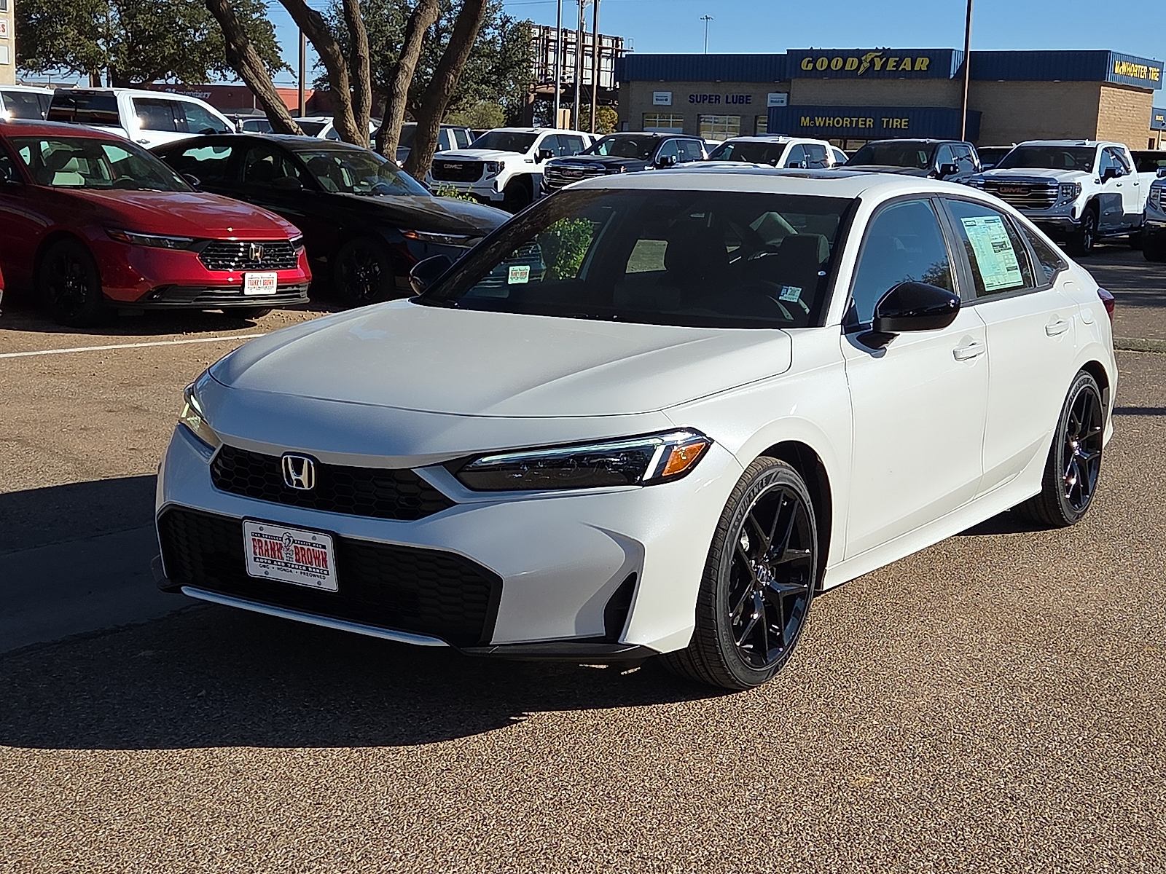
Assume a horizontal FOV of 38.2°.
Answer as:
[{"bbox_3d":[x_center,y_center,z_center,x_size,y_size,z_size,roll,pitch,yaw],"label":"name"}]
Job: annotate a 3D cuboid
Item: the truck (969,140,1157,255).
[{"bbox_3d":[8.573,-4.309,29.863,2.060,1.920,5.890,7,11,31],"label":"truck"}]

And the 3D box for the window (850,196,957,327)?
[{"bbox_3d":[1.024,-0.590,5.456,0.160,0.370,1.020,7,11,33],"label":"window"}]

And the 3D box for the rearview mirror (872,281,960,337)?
[{"bbox_3d":[1.022,-0.390,5.099,0.245,0.165,0.160,7,11,33],"label":"rearview mirror"}]

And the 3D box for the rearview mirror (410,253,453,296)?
[{"bbox_3d":[-0.530,-0.578,6.097,0.235,0.165,0.145,7,11,33],"label":"rearview mirror"}]

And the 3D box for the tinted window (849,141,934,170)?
[{"bbox_3d":[5.695,-5.223,31.200,1.580,0.490,0.650,7,11,32],"label":"tinted window"}]

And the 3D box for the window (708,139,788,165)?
[{"bbox_3d":[3.387,-5.829,34.600,1.580,0.480,0.650,7,11,31],"label":"window"}]

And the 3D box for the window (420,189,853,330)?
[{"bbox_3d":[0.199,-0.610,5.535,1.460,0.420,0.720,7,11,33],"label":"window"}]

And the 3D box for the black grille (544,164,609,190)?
[{"bbox_3d":[-0.136,-5.559,36.000,1.420,0.570,0.220,6,11,31],"label":"black grille"}]

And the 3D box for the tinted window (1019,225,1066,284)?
[{"bbox_3d":[1.829,-0.743,6.682,0.090,0.290,0.420,-9,2,35],"label":"tinted window"}]

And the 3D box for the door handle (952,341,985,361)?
[{"bbox_3d":[1.293,-0.288,5.641,0.055,0.060,0.260,7,11,33],"label":"door handle"}]

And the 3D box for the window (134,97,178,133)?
[{"bbox_3d":[-5.822,-4.391,23.000,0.130,0.460,0.820,6,10,30],"label":"window"}]

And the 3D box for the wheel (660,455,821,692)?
[{"bbox_3d":[0.421,0.369,4.656,0.235,0.645,0.645,7,11,33],"label":"wheel"}]

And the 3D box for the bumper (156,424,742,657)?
[{"bbox_3d":[-0.529,0.240,4.586,1.790,0.580,0.700,7,11,33],"label":"bumper"}]

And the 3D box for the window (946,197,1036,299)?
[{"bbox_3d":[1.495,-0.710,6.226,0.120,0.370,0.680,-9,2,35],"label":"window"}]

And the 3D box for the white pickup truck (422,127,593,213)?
[{"bbox_3d":[-1.108,-5.885,37.429,2.060,1.920,5.890,7,11,32],"label":"white pickup truck"}]

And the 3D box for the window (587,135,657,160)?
[{"bbox_3d":[0.872,-6.450,37.500,1.580,0.480,0.650,6,11,31],"label":"window"}]

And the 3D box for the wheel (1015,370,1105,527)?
[{"bbox_3d":[1.906,0.033,6.835,0.235,0.645,0.645,7,11,33],"label":"wheel"}]

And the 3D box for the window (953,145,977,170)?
[{"bbox_3d":[7.340,-5.338,32.336,0.120,0.470,0.900,-5,5,33],"label":"window"}]

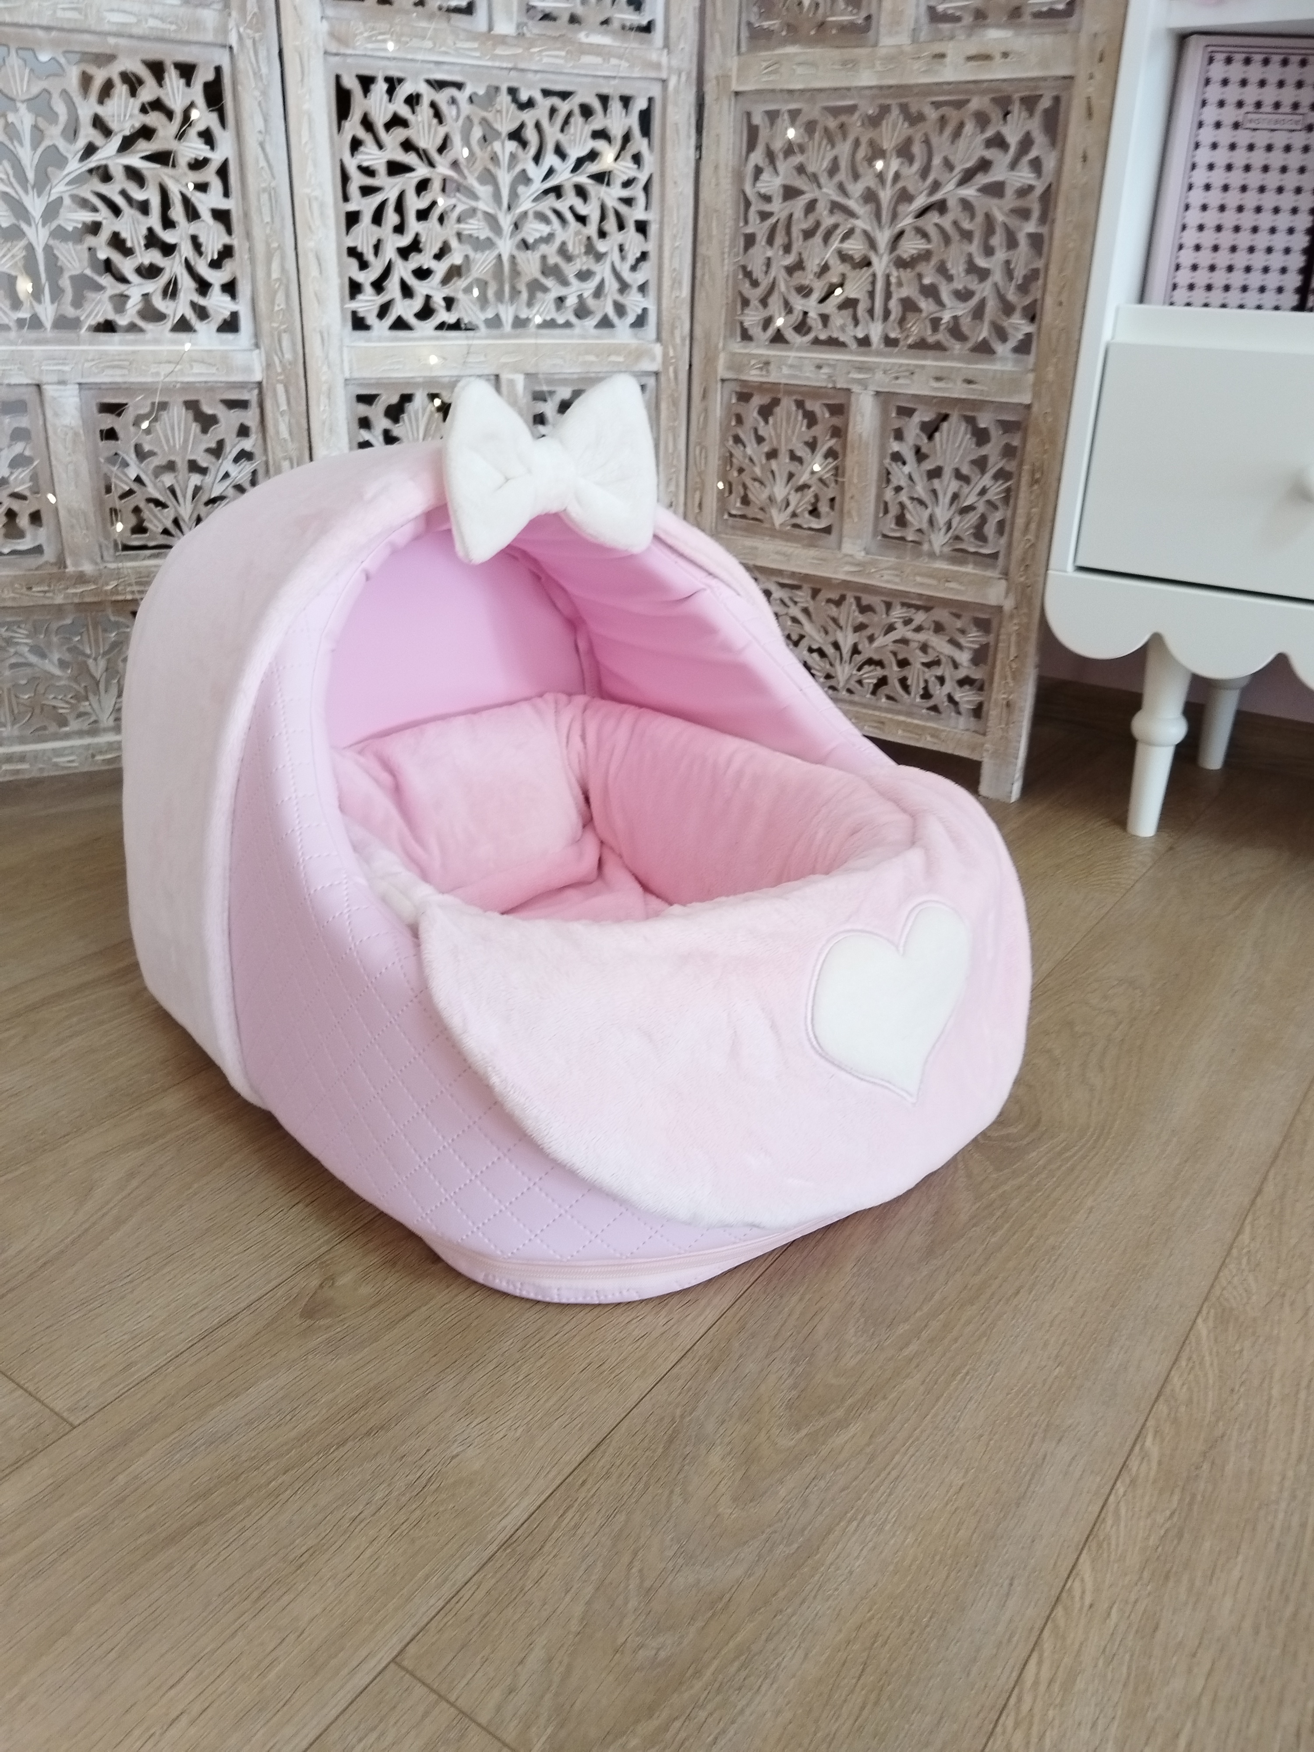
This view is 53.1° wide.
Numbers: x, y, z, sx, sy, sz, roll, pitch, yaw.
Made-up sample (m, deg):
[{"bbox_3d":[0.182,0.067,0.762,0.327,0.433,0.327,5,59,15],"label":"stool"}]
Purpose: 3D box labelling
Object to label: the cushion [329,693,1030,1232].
[{"bbox_3d":[-0.030,0.031,0.838,0.362,0.190,0.485,-20,31,-39],"label":"cushion"}]

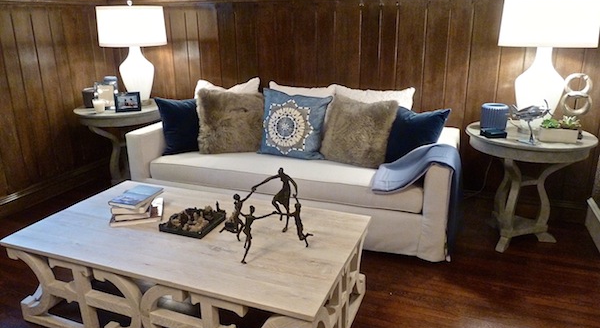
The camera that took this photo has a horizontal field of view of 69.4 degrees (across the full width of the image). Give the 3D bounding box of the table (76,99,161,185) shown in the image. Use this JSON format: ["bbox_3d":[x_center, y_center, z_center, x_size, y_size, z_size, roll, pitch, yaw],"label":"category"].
[{"bbox_3d":[-1.539,-0.150,3.868,0.755,0.715,0.755,6,19,20],"label":"table"}]

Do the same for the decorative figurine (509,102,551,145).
[{"bbox_3d":[1.325,-0.246,2.518,0.250,0.240,0.180,0,18,0],"label":"decorative figurine"}]

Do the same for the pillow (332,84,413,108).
[{"bbox_3d":[0.506,-0.326,3.245,0.600,0.530,0.180,7,2,23],"label":"pillow"}]

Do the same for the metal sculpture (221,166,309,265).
[{"bbox_3d":[-0.136,0.222,1.947,0.400,0.330,0.330,0,18,0],"label":"metal sculpture"}]

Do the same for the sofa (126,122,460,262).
[{"bbox_3d":[-0.054,0.015,3.342,2.355,0.700,0.900,6,19,20],"label":"sofa"}]

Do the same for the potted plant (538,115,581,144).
[{"bbox_3d":[1.540,-0.210,2.562,0.215,0.140,0.110,6,19,18],"label":"potted plant"}]

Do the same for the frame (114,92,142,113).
[{"bbox_3d":[-1.409,-0.502,3.556,0.195,0.150,0.050,-5,6,-14],"label":"frame"}]

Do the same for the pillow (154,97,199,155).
[{"bbox_3d":[-0.898,-0.338,3.496,0.470,0.470,0.170,-7,-5,-20],"label":"pillow"}]

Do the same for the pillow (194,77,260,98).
[{"bbox_3d":[-0.635,-0.450,3.658,0.590,0.530,0.180,3,1,10],"label":"pillow"}]

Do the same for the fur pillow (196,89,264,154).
[{"bbox_3d":[-0.547,-0.335,3.447,0.530,0.500,0.200,1,-2,4],"label":"fur pillow"}]

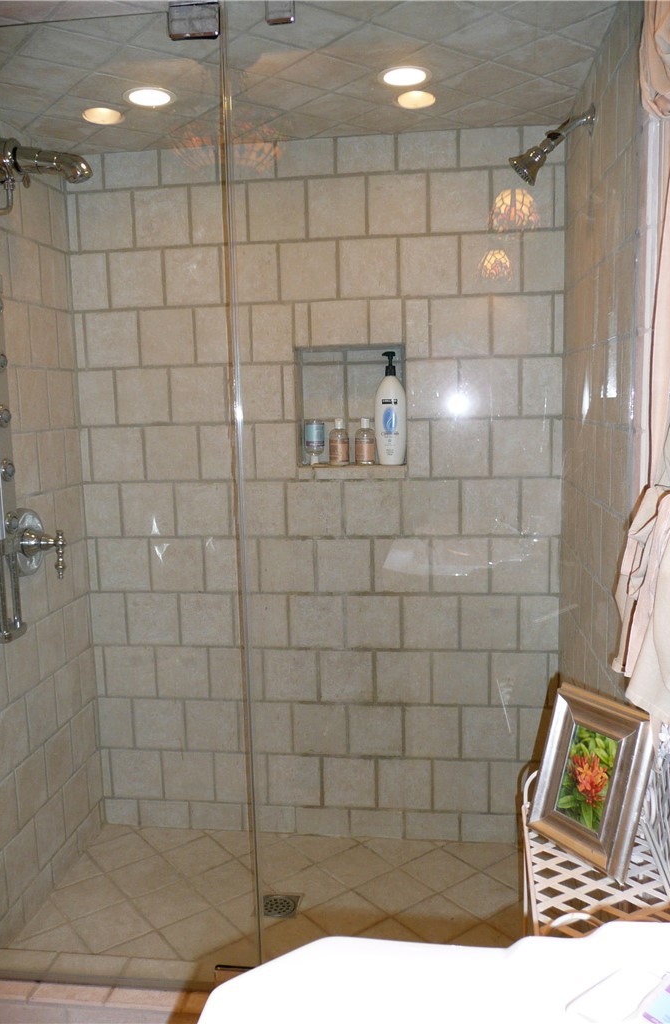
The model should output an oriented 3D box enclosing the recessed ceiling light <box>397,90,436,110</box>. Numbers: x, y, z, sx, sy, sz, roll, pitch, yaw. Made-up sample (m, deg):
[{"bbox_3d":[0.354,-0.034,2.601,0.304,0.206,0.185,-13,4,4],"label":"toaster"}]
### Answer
[{"bbox_3d":[0.199,-1.005,2.023,0.109,0.037,0.109,0,7,8],"label":"recessed ceiling light"}]

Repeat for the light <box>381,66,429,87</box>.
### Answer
[{"bbox_3d":[0.159,-0.984,1.872,0.119,0.037,0.119,0,7,8],"label":"light"}]

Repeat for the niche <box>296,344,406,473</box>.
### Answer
[{"bbox_3d":[0.052,-0.306,2.441,0.319,0.348,0.102,0,7,8],"label":"niche"}]

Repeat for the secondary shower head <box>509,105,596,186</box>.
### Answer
[{"bbox_3d":[0.474,-0.803,1.818,0.179,0.167,0.076,0,7,8],"label":"secondary shower head"}]

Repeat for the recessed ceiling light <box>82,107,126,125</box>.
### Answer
[{"bbox_3d":[-0.581,-0.993,2.080,0.112,0.037,0.112,0,7,8],"label":"recessed ceiling light"}]

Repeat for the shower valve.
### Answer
[{"bbox_3d":[-0.753,0.082,2.166,0.114,0.182,0.177,0,7,8],"label":"shower valve"}]

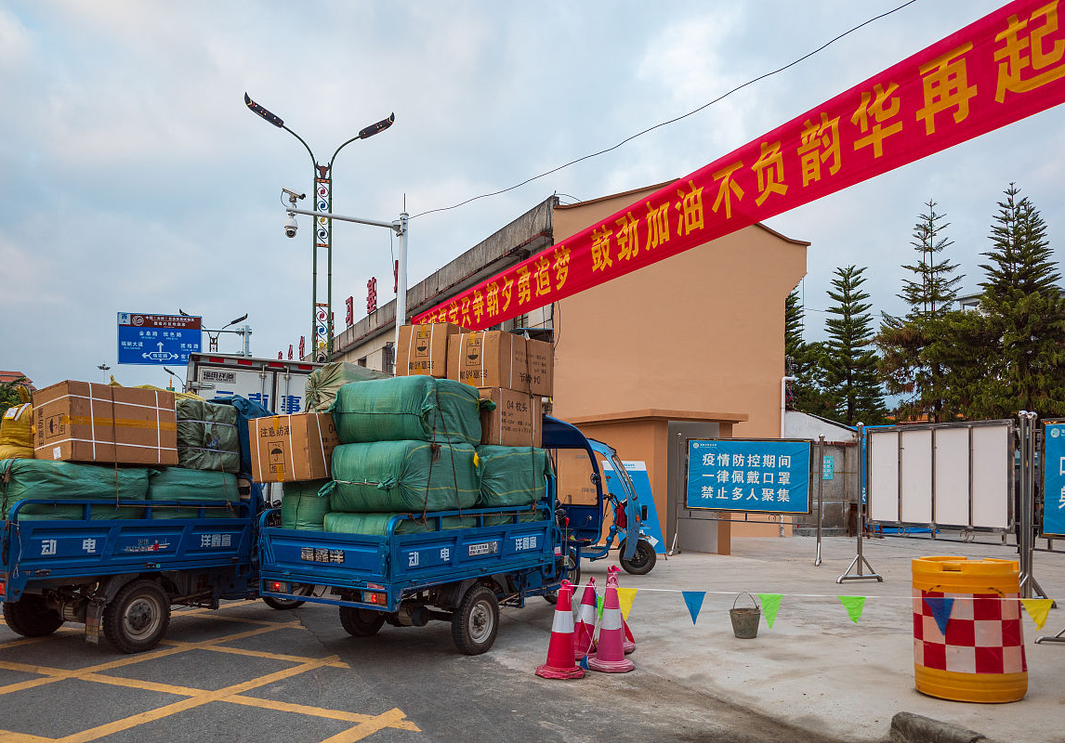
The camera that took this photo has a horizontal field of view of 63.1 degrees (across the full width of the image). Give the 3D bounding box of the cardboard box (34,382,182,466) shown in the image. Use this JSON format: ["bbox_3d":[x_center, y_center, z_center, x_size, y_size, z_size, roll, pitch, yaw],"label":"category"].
[{"bbox_3d":[-2.922,0.381,5.981,0.430,0.510,0.870,-7,-9,27],"label":"cardboard box"}]

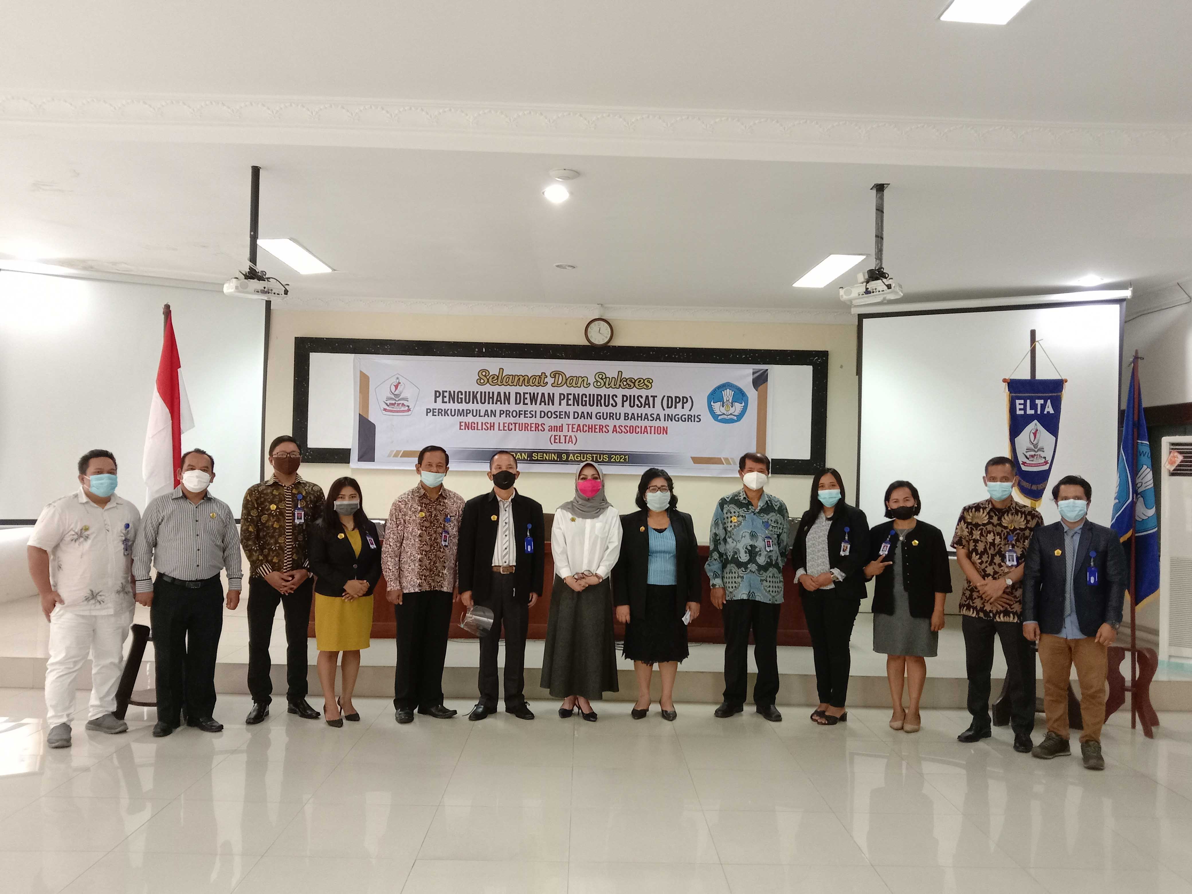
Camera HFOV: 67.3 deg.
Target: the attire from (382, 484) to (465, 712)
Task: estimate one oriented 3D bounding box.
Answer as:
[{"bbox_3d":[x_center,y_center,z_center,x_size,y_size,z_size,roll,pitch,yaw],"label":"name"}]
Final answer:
[{"bbox_3d":[-1.064,0.932,5.530,0.510,1.420,0.300,2,-1,-16],"label":"attire"}]

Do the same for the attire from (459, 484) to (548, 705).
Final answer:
[{"bbox_3d":[-0.612,0.989,5.815,0.565,1.428,0.310,2,-2,-8],"label":"attire"}]

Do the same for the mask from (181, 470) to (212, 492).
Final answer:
[{"bbox_3d":[-2.277,0.194,5.110,0.148,0.125,0.080,2,-2,-25],"label":"mask"}]

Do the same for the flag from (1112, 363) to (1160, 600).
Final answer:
[{"bbox_3d":[3.547,0.257,5.889,0.283,1.592,0.270,1,-2,29],"label":"flag"}]

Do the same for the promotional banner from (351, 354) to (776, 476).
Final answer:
[{"bbox_3d":[-0.320,-0.296,8.694,4.080,1.100,0.040,1,-1,-1],"label":"promotional banner"}]

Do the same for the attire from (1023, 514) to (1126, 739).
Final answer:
[{"bbox_3d":[2.668,1.027,5.000,0.530,1.290,0.310,1,-2,29],"label":"attire"}]

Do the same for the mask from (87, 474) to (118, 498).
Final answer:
[{"bbox_3d":[-2.724,0.214,4.950,0.085,0.130,0.150,0,-2,44],"label":"mask"}]

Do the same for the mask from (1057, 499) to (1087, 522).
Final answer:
[{"bbox_3d":[2.674,0.358,5.034,0.155,0.120,0.090,1,-1,25],"label":"mask"}]

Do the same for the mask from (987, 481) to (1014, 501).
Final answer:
[{"bbox_3d":[2.338,0.253,5.180,0.143,0.118,0.080,1,-2,24],"label":"mask"}]

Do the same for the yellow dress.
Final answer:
[{"bbox_3d":[-1.577,0.879,5.620,0.354,0.792,0.260,2,-2,-21],"label":"yellow dress"}]

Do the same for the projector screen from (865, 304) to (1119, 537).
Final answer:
[{"bbox_3d":[3.280,-0.124,7.610,2.100,2.120,0.050,1,-2,26],"label":"projector screen"}]

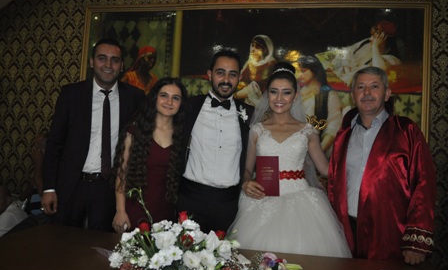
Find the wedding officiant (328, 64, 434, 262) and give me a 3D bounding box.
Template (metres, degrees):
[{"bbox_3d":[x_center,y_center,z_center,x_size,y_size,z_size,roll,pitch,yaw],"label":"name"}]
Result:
[{"bbox_3d":[0.759,0.480,1.634,0.550,1.660,0.420,2,-3,31],"label":"wedding officiant"}]

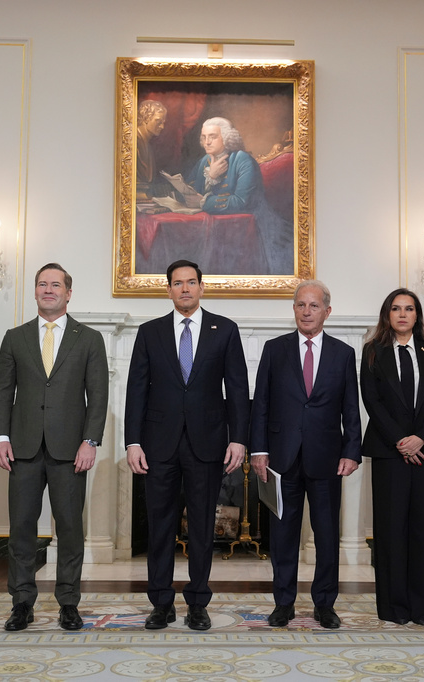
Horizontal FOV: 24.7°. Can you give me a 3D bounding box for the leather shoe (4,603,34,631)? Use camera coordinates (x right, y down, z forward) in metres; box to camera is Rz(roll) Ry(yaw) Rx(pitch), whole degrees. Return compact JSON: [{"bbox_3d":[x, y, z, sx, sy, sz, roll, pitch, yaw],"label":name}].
[{"bbox_3d":[-0.913,1.298,4.605,0.105,0.110,0.295,0,-5,10],"label":"leather shoe"}]

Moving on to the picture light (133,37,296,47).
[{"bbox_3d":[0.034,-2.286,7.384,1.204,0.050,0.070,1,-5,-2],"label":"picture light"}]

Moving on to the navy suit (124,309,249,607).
[{"bbox_3d":[-0.124,0.575,4.816,0.615,1.482,0.330,1,-5,-2],"label":"navy suit"}]

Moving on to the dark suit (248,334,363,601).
[{"bbox_3d":[0.477,0.642,4.902,0.565,1.395,0.320,0,-5,1],"label":"dark suit"}]

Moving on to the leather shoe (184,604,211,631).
[{"bbox_3d":[-0.068,1.310,4.649,0.105,0.110,0.295,1,-5,-10],"label":"leather shoe"}]

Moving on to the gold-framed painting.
[{"bbox_3d":[0.028,-1.244,7.436,1.530,1.865,0.100,1,-5,-2],"label":"gold-framed painting"}]

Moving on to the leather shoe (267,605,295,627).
[{"bbox_3d":[0.347,1.322,4.747,0.105,0.110,0.295,-2,-6,22],"label":"leather shoe"}]

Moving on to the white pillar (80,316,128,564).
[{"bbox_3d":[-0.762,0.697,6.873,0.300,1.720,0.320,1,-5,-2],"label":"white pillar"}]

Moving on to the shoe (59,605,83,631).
[{"bbox_3d":[-0.687,1.323,4.701,0.110,0.110,0.300,2,-6,-13],"label":"shoe"}]

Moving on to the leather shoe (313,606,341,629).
[{"bbox_3d":[0.563,1.344,4.802,0.110,0.110,0.300,2,-6,-11],"label":"leather shoe"}]

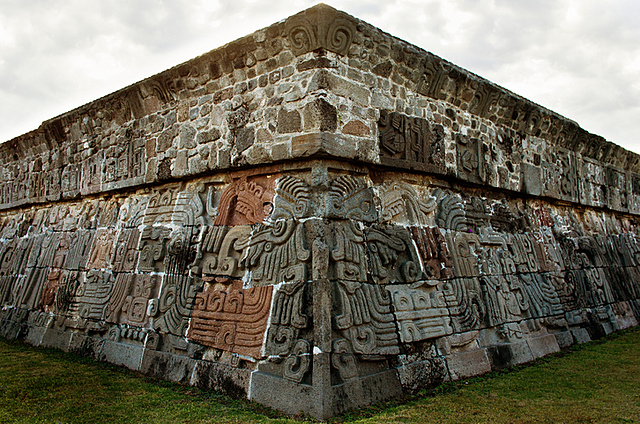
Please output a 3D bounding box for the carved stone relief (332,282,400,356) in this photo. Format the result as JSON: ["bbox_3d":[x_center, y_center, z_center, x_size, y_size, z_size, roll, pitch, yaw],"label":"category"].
[{"bbox_3d":[0.413,1.260,6.386,0.280,0.851,1.101,-23,-19,40],"label":"carved stone relief"}]

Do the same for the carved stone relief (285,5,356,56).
[{"bbox_3d":[0.013,-2.102,6.584,0.592,0.386,0.614,-5,-7,44],"label":"carved stone relief"}]

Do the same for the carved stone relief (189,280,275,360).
[{"bbox_3d":[-1.050,1.341,6.967,1.502,0.825,0.280,-5,-21,44],"label":"carved stone relief"}]

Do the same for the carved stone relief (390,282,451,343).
[{"bbox_3d":[1.219,1.316,7.234,0.280,0.719,1.220,-23,-19,40],"label":"carved stone relief"}]

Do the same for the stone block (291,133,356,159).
[{"bbox_3d":[0.047,-0.781,6.799,0.493,0.224,0.631,-5,-7,44],"label":"stone block"}]

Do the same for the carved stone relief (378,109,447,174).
[{"bbox_3d":[1.258,-0.974,7.910,0.250,0.746,1.621,-5,-7,44],"label":"carved stone relief"}]

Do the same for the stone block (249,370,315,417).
[{"bbox_3d":[-0.298,1.993,5.988,1.027,0.292,0.350,-5,-21,44],"label":"stone block"}]

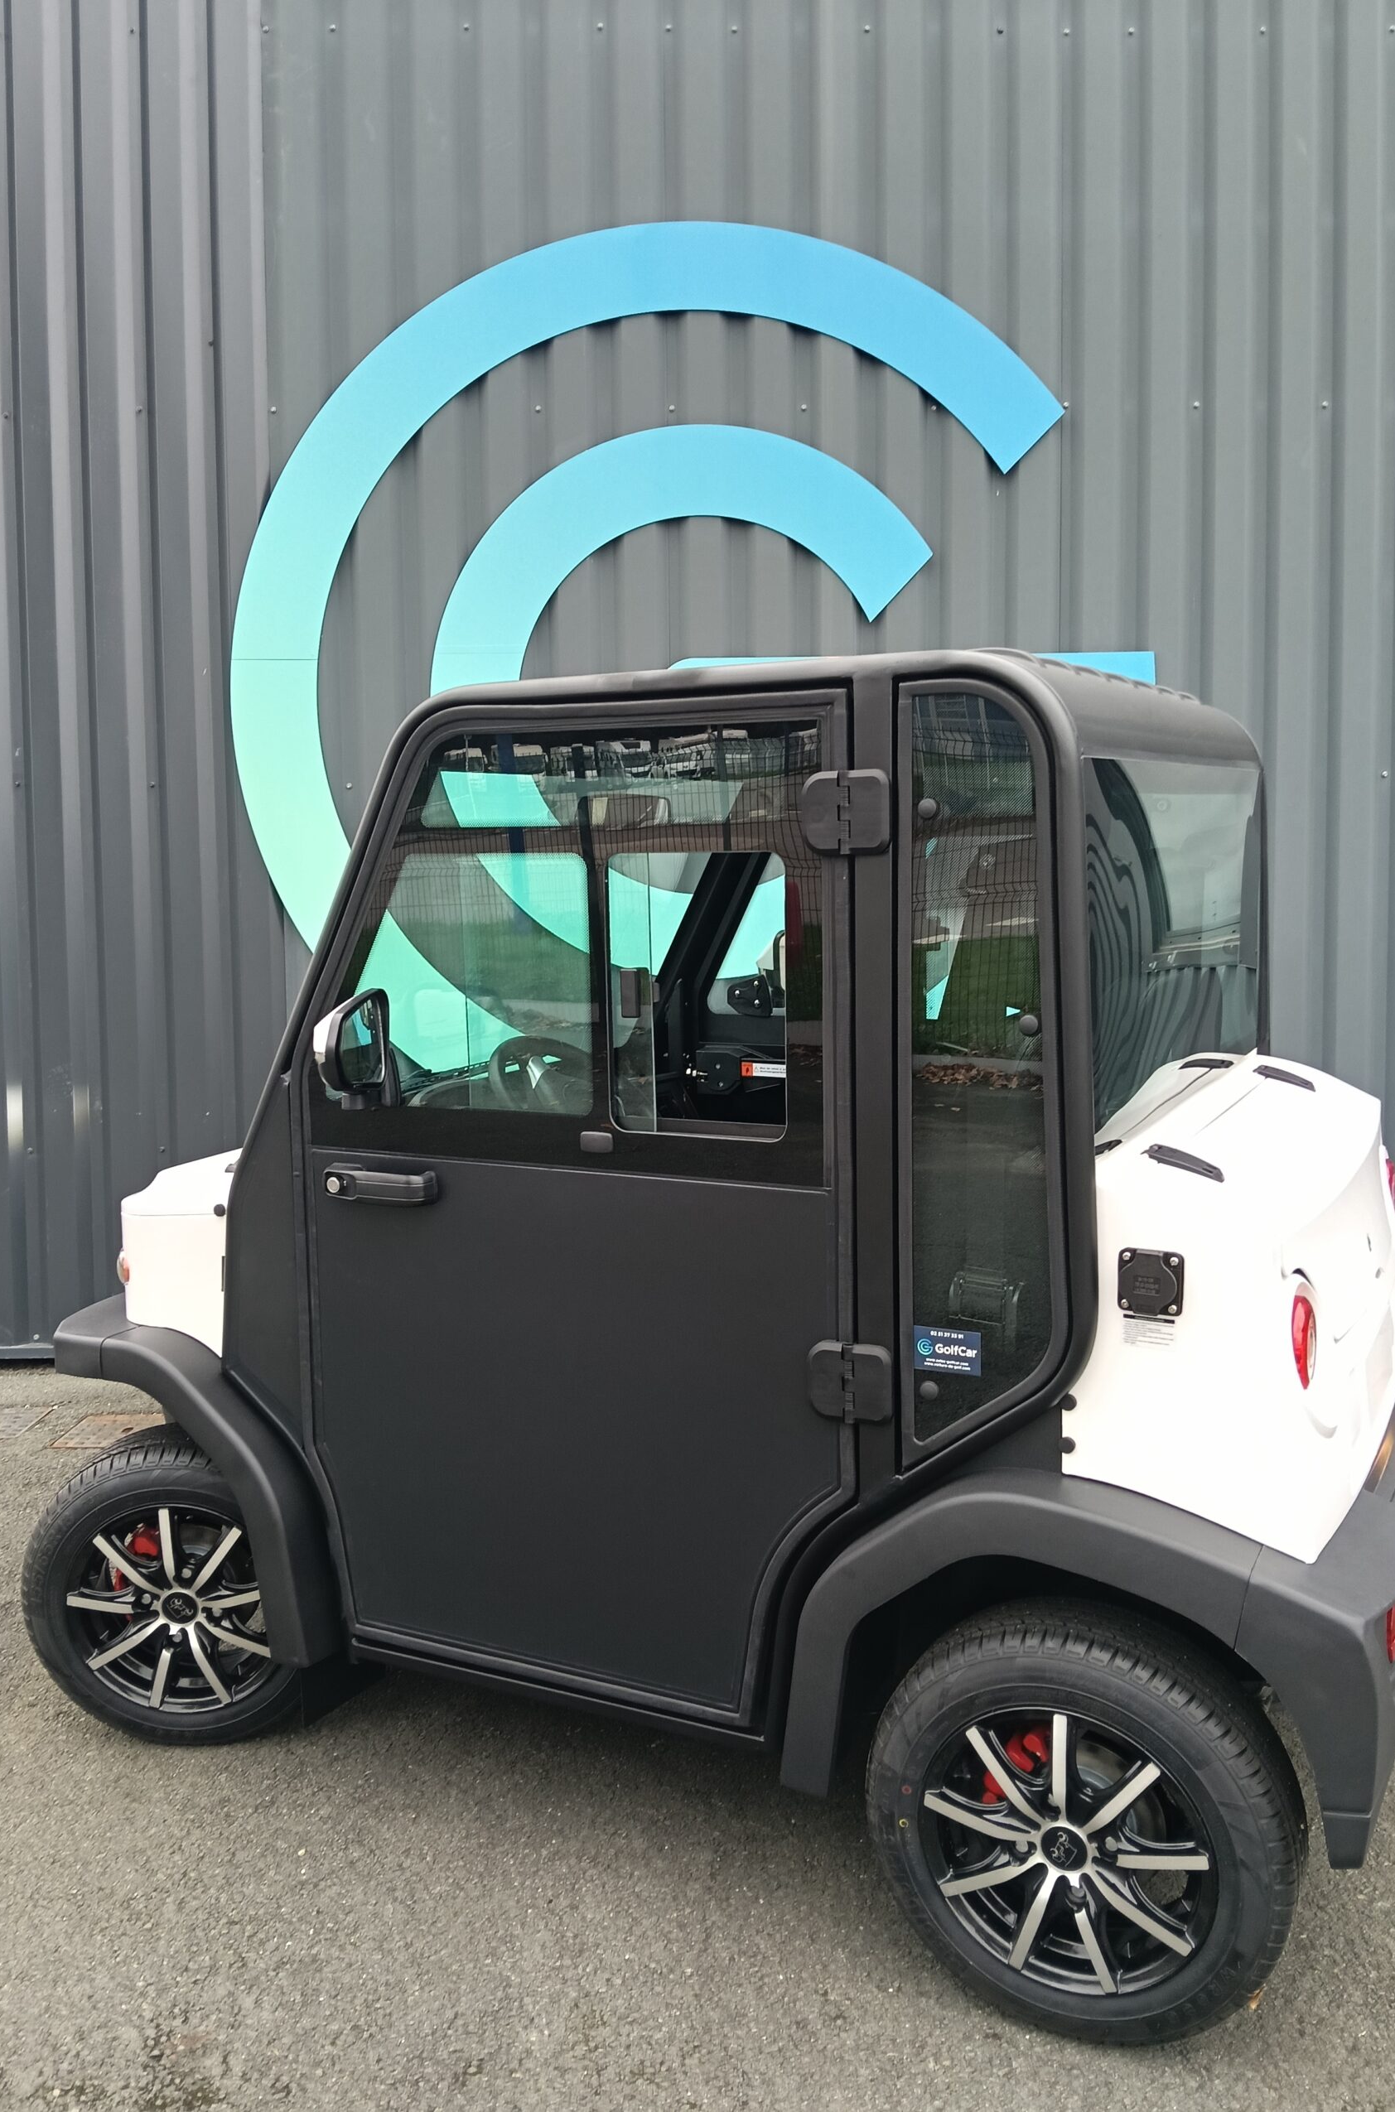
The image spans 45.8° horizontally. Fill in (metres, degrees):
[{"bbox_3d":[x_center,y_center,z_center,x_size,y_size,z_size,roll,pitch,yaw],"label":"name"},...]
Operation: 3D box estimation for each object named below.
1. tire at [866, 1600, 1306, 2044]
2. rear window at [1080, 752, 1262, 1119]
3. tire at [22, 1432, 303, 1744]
[{"bbox_3d":[0.476,0.969,2.061,0.535,0.530,0.165,2,5,27],"label":"tire"},{"bbox_3d":[0.776,-0.192,2.511,0.070,0.500,1.130,2,5,28],"label":"rear window"},{"bbox_3d":[-0.858,0.914,2.778,0.535,0.530,0.165,-1,4,-1],"label":"tire"}]

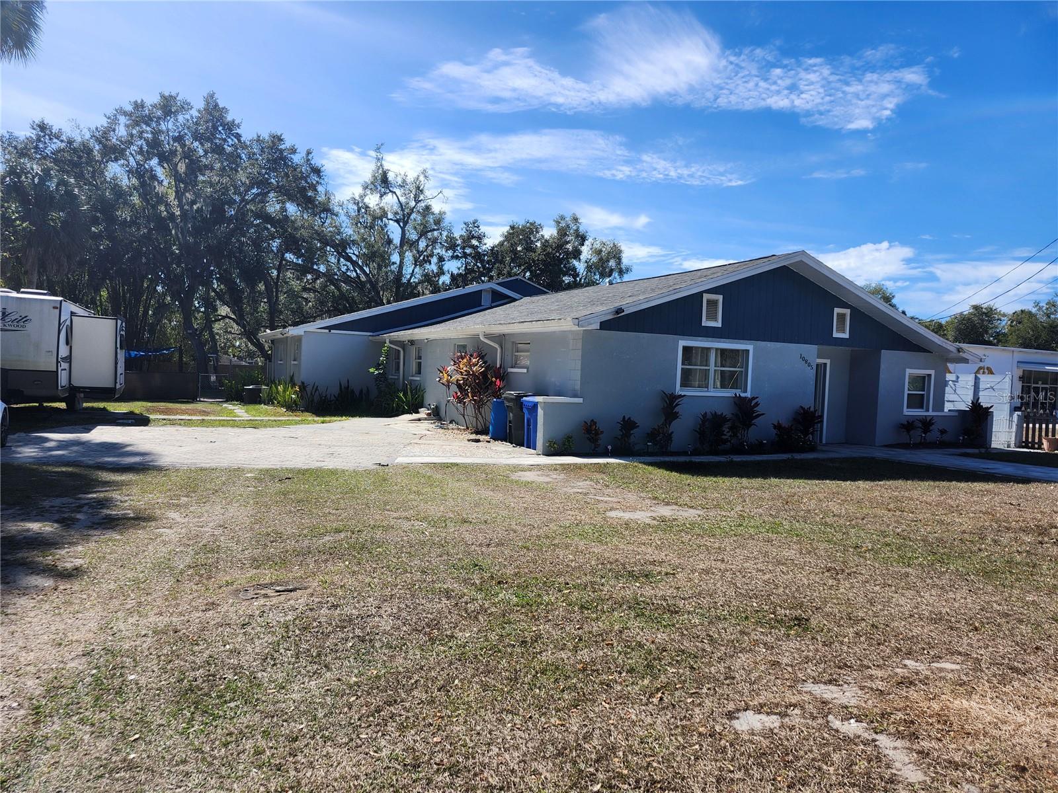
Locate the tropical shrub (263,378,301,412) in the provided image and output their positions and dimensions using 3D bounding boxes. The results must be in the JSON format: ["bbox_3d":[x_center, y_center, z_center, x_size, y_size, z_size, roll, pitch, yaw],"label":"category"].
[{"bbox_3d":[-8.248,-0.055,23.500,1.250,1.100,1.200,1,3,-27],"label":"tropical shrub"}]

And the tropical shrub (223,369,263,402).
[{"bbox_3d":[-11.244,-0.438,27.600,1.500,1.300,1.300,1,3,-27],"label":"tropical shrub"}]

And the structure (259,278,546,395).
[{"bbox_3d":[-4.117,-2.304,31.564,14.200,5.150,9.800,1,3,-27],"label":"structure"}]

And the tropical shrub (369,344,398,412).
[{"bbox_3d":[-5.049,-0.617,24.400,1.000,2.300,0.900,1,3,-27],"label":"tropical shrub"}]

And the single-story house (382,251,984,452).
[{"bbox_3d":[3.363,-1.362,22.396,12.900,4.530,14.020,1,3,-27],"label":"single-story house"}]

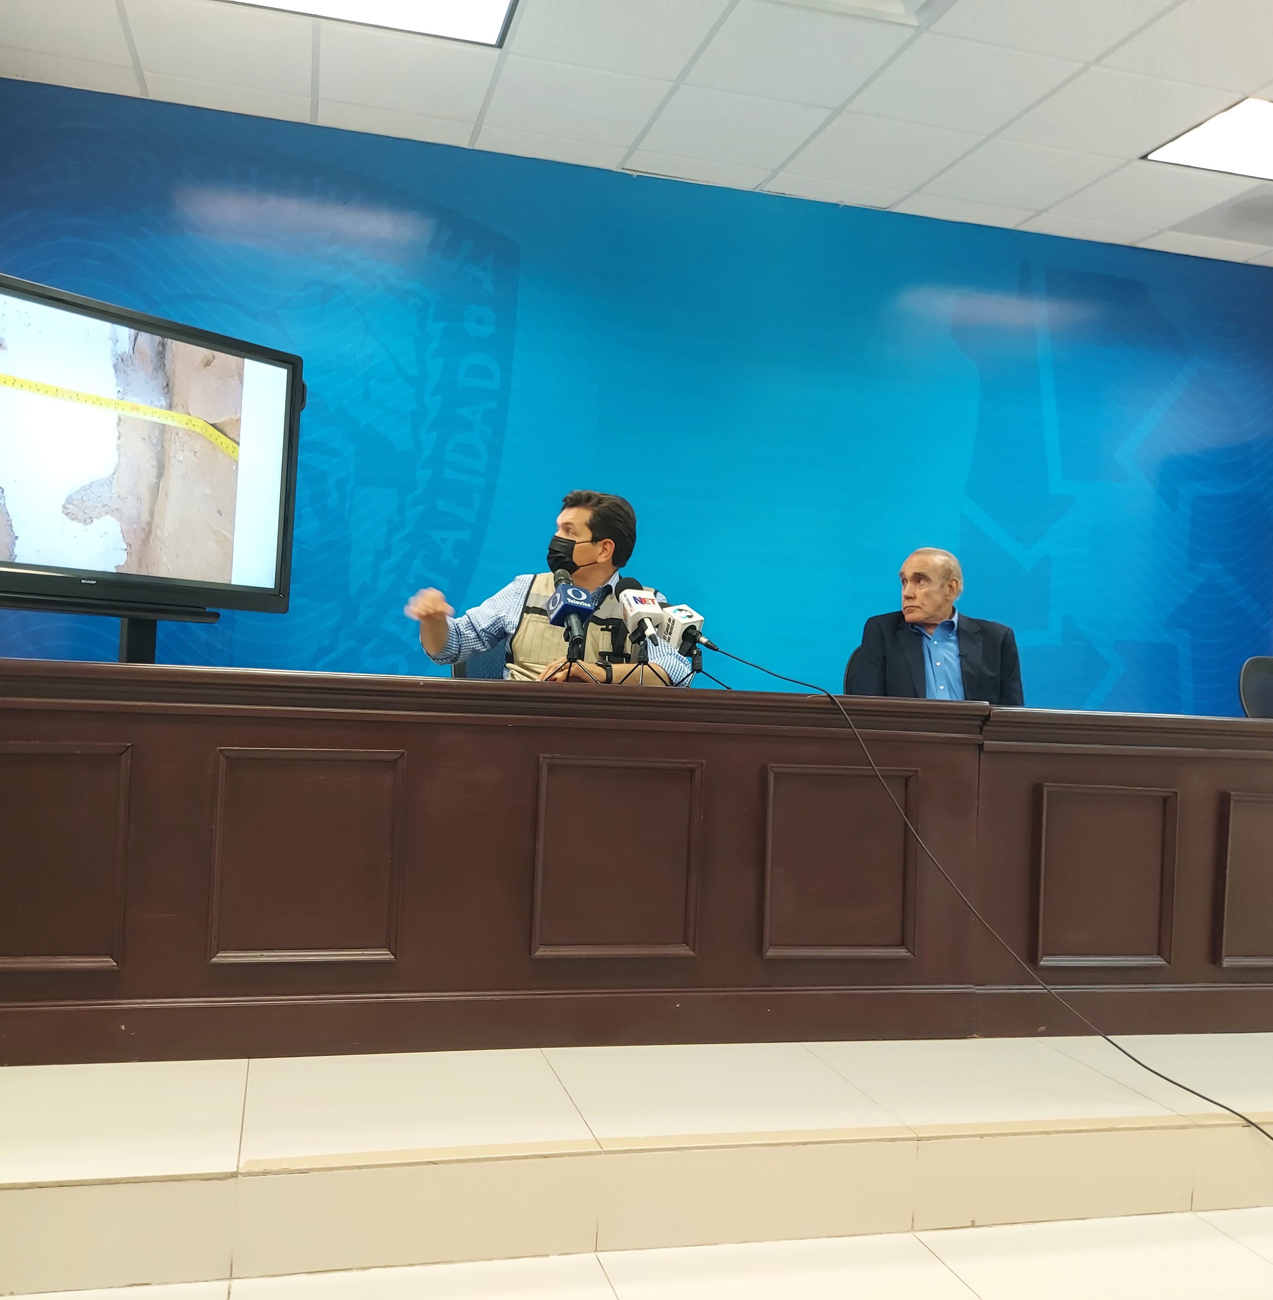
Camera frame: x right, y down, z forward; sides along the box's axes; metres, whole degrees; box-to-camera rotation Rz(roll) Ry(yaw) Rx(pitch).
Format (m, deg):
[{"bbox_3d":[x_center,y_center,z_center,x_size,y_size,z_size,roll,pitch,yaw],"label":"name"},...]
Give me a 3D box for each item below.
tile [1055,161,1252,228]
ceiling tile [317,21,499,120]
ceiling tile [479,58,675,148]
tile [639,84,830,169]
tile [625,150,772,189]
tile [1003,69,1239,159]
[{"bbox_3d":[2.129,-1.890,5.199,0.602,0.025,0.602,3,0,-15],"label":"tile"},{"bbox_3d":[-0.815,-2.034,4.414,0.602,0.025,0.602,3,0,-15],"label":"ceiling tile"},{"bbox_3d":[-0.226,-2.005,4.571,0.602,0.025,0.602,3,0,-15],"label":"ceiling tile"},{"bbox_3d":[0.363,-1.976,4.728,0.602,0.025,0.602,3,0,-15],"label":"tile"},{"bbox_3d":[0.255,-1.978,5.128,0.586,0.020,0.203,3,0,-15],"label":"tile"},{"bbox_3d":[1.697,-1.907,4.447,0.586,0.020,0.586,3,0,-15],"label":"tile"}]

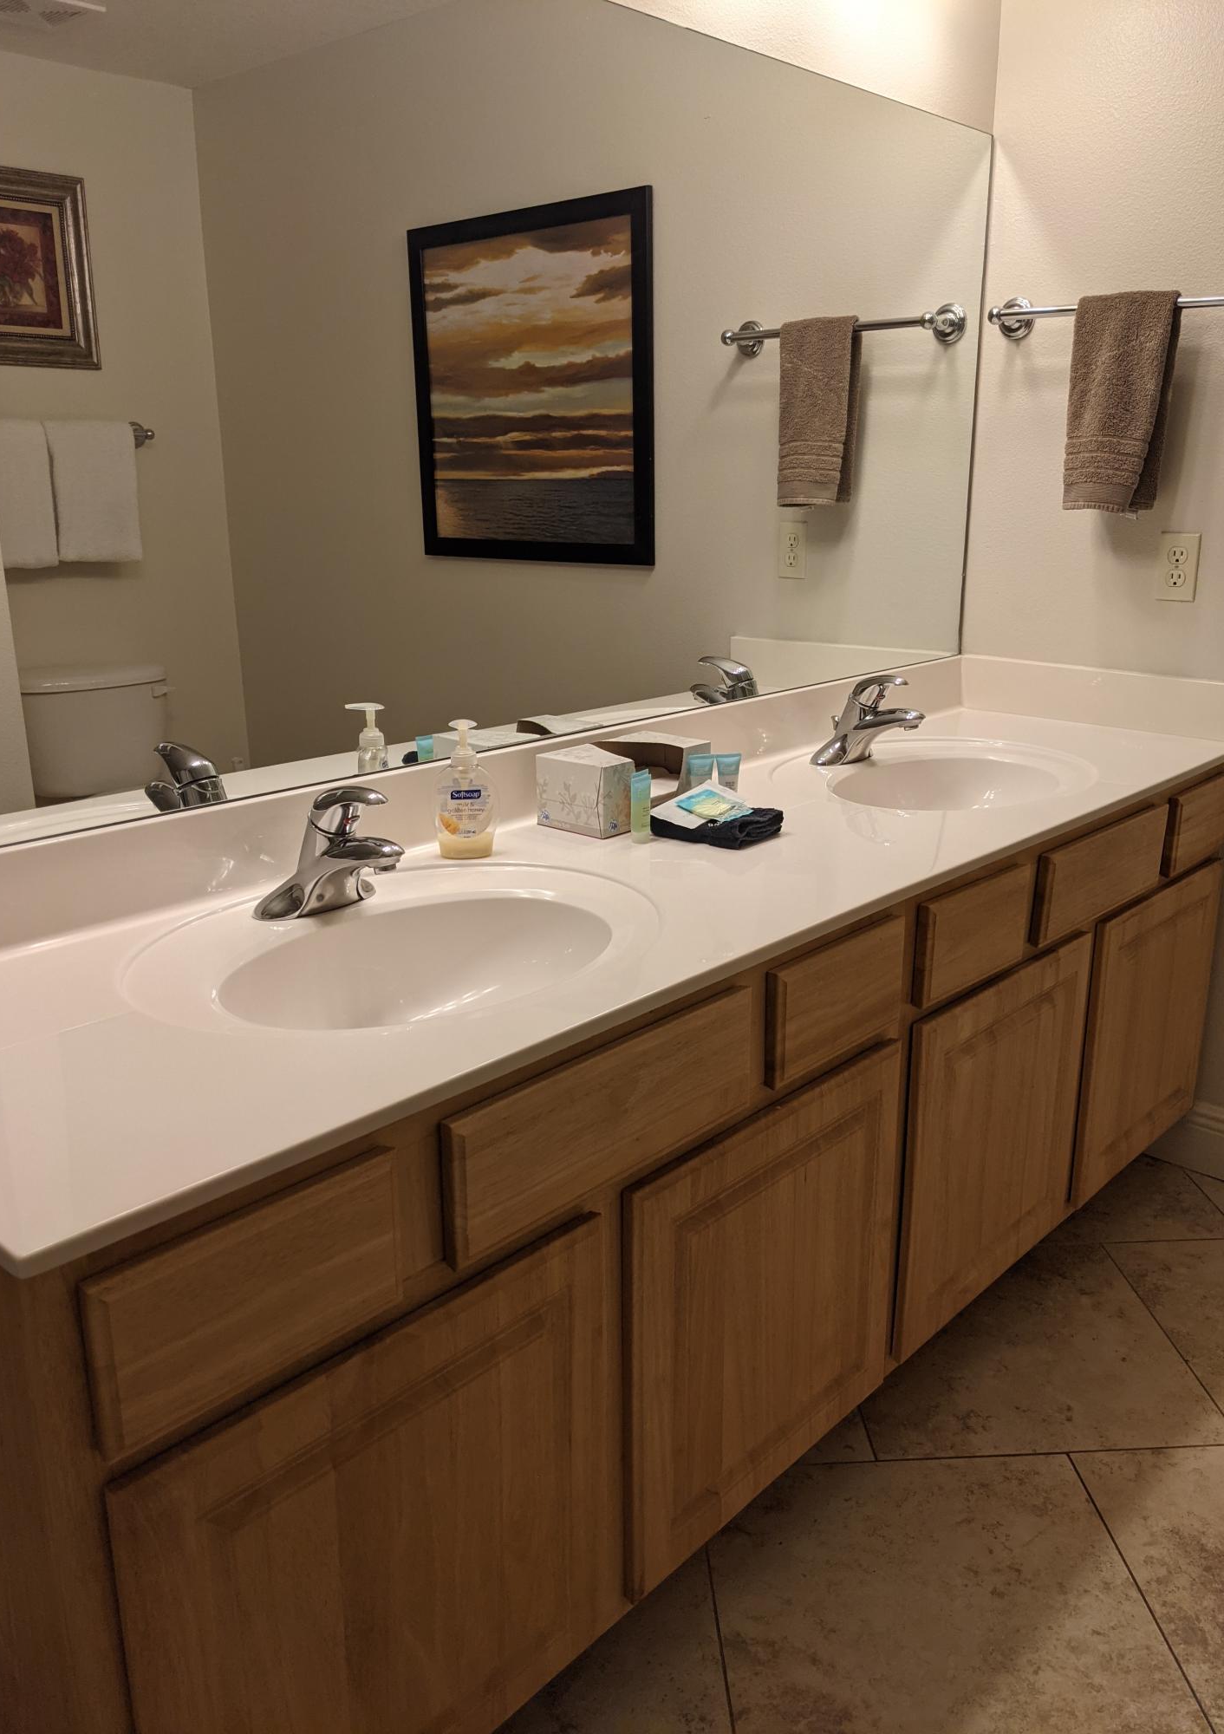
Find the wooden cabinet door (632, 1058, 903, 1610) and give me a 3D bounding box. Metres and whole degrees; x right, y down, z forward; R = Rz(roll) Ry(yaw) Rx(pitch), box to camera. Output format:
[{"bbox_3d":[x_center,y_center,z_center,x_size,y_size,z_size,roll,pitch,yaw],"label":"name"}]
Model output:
[{"bbox_3d":[0.179,0.482,1.514,0.018,0.469,0.479,14,22,41],"label":"wooden cabinet door"}]

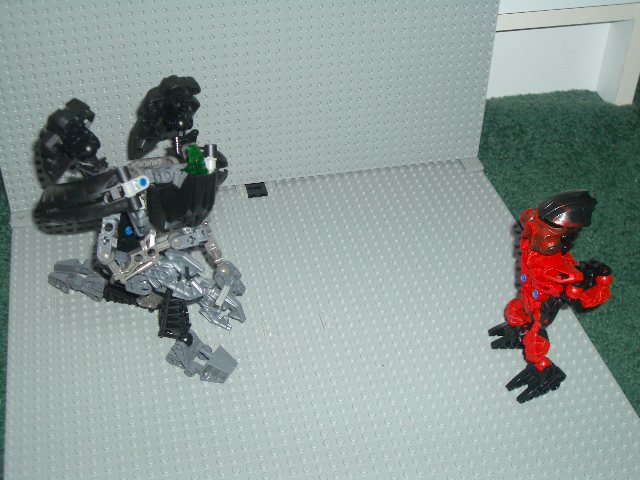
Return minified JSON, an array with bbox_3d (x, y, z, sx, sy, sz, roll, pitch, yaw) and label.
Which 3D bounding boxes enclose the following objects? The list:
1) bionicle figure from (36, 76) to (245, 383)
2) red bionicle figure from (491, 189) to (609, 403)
[{"bbox_3d":[-0.118,-0.013,0.569,0.146,0.176,0.103,6,40,6],"label":"bionicle figure"},{"bbox_3d":[0.142,0.027,0.557,0.062,0.138,0.072,-9,41,-12],"label":"red bionicle figure"}]

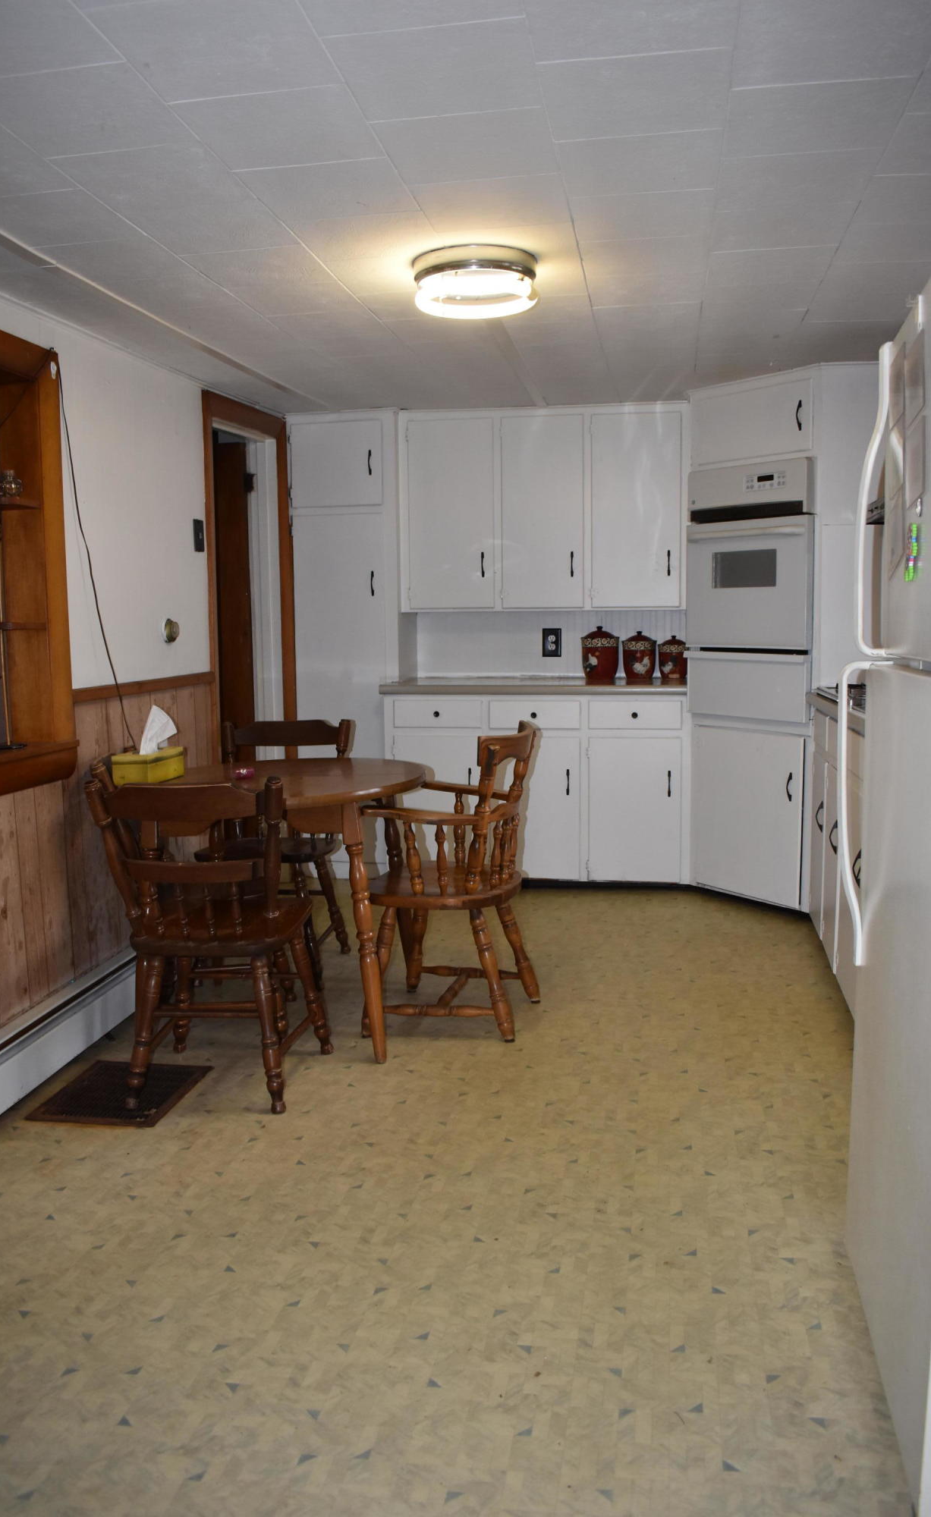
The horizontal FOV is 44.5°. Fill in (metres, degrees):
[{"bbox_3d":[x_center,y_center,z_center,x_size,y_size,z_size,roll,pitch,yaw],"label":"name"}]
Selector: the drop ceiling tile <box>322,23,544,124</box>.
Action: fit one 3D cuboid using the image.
[{"bbox_3d":[-0.043,-1.121,1.849,0.313,0.020,0.303,0,7,10],"label":"drop ceiling tile"}]

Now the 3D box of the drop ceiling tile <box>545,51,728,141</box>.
[{"bbox_3d":[0.289,-1.127,1.929,0.307,0.015,0.304,0,7,10],"label":"drop ceiling tile"}]

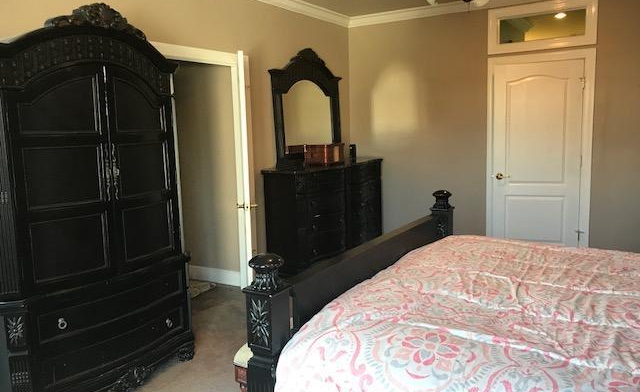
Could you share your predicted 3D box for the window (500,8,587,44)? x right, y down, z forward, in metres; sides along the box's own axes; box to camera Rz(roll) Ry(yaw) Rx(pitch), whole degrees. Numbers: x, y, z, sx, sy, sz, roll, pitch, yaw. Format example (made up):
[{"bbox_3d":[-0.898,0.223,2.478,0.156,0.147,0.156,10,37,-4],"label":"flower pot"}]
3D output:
[{"bbox_3d":[2.122,-1.615,4.964,0.767,0.231,0.060,3,9,32],"label":"window"}]

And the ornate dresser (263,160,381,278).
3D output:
[{"bbox_3d":[0.121,0.237,5.292,0.528,1.101,1.544,3,9,32],"label":"ornate dresser"}]

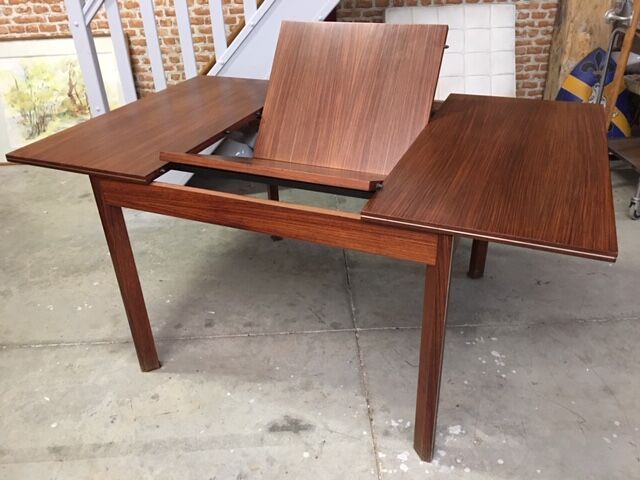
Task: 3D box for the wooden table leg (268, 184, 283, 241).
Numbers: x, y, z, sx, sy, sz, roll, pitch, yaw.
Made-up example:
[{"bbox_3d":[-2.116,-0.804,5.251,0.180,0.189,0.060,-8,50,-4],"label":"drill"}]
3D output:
[{"bbox_3d":[-0.221,-0.318,2.375,0.061,0.720,0.059,10,33,21],"label":"wooden table leg"}]

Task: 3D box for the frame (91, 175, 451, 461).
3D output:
[{"bbox_3d":[-0.150,0.204,1.486,0.989,0.720,0.064,10,33,21],"label":"frame"}]

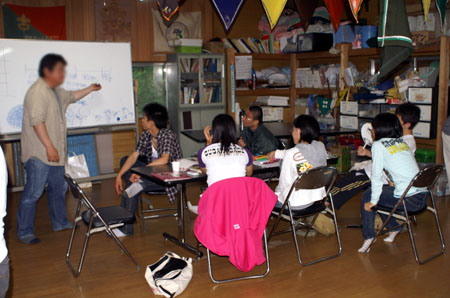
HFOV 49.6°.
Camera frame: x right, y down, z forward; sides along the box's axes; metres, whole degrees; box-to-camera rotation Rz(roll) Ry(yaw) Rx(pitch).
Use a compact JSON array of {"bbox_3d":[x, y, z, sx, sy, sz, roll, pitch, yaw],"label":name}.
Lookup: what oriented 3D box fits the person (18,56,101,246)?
[{"bbox_3d":[-1.570,-0.039,4.780,0.760,1.730,0.550,-3,9,-11],"label":"person"}]

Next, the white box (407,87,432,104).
[{"bbox_3d":[2.602,-0.684,6.223,0.340,0.210,0.320,-7,10,-36],"label":"white box"}]

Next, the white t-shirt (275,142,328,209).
[{"bbox_3d":[0.660,0.194,4.170,0.450,0.560,0.320,-7,11,-37],"label":"white t-shirt"}]

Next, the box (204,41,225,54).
[{"bbox_3d":[-0.170,-1.598,7.700,0.270,0.200,0.250,-6,10,-30],"label":"box"}]

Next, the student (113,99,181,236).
[{"bbox_3d":[-0.760,0.163,4.820,0.540,1.270,0.720,6,11,39],"label":"student"}]

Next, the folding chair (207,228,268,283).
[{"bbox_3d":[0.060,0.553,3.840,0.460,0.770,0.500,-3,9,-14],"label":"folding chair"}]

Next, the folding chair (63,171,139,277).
[{"bbox_3d":[-0.980,0.549,3.836,0.490,0.765,0.460,-4,8,-28],"label":"folding chair"}]

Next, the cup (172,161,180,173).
[{"bbox_3d":[-0.407,0.147,4.096,0.072,0.085,0.072,-1,7,0],"label":"cup"}]

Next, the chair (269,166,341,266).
[{"bbox_3d":[0.657,0.504,4.056,0.460,0.765,0.490,-5,8,-31],"label":"chair"}]

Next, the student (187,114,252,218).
[{"bbox_3d":[-0.030,0.287,4.170,0.500,1.200,0.700,-3,9,-12],"label":"student"}]

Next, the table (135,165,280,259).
[{"bbox_3d":[0.127,0.494,4.479,1.780,0.700,0.726,-5,8,-33],"label":"table"}]

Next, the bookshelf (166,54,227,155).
[{"bbox_3d":[-0.447,-0.512,7.848,0.860,1.930,0.390,-5,8,-33],"label":"bookshelf"}]

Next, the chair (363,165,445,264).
[{"bbox_3d":[1.518,0.495,4.051,0.460,0.765,0.490,-6,9,-40],"label":"chair"}]

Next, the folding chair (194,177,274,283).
[{"bbox_3d":[0.060,0.551,3.699,0.475,0.770,0.500,-2,7,-13],"label":"folding chair"}]

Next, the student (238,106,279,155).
[{"bbox_3d":[0.360,0.134,5.250,0.700,1.170,0.500,-6,10,-30],"label":"student"}]

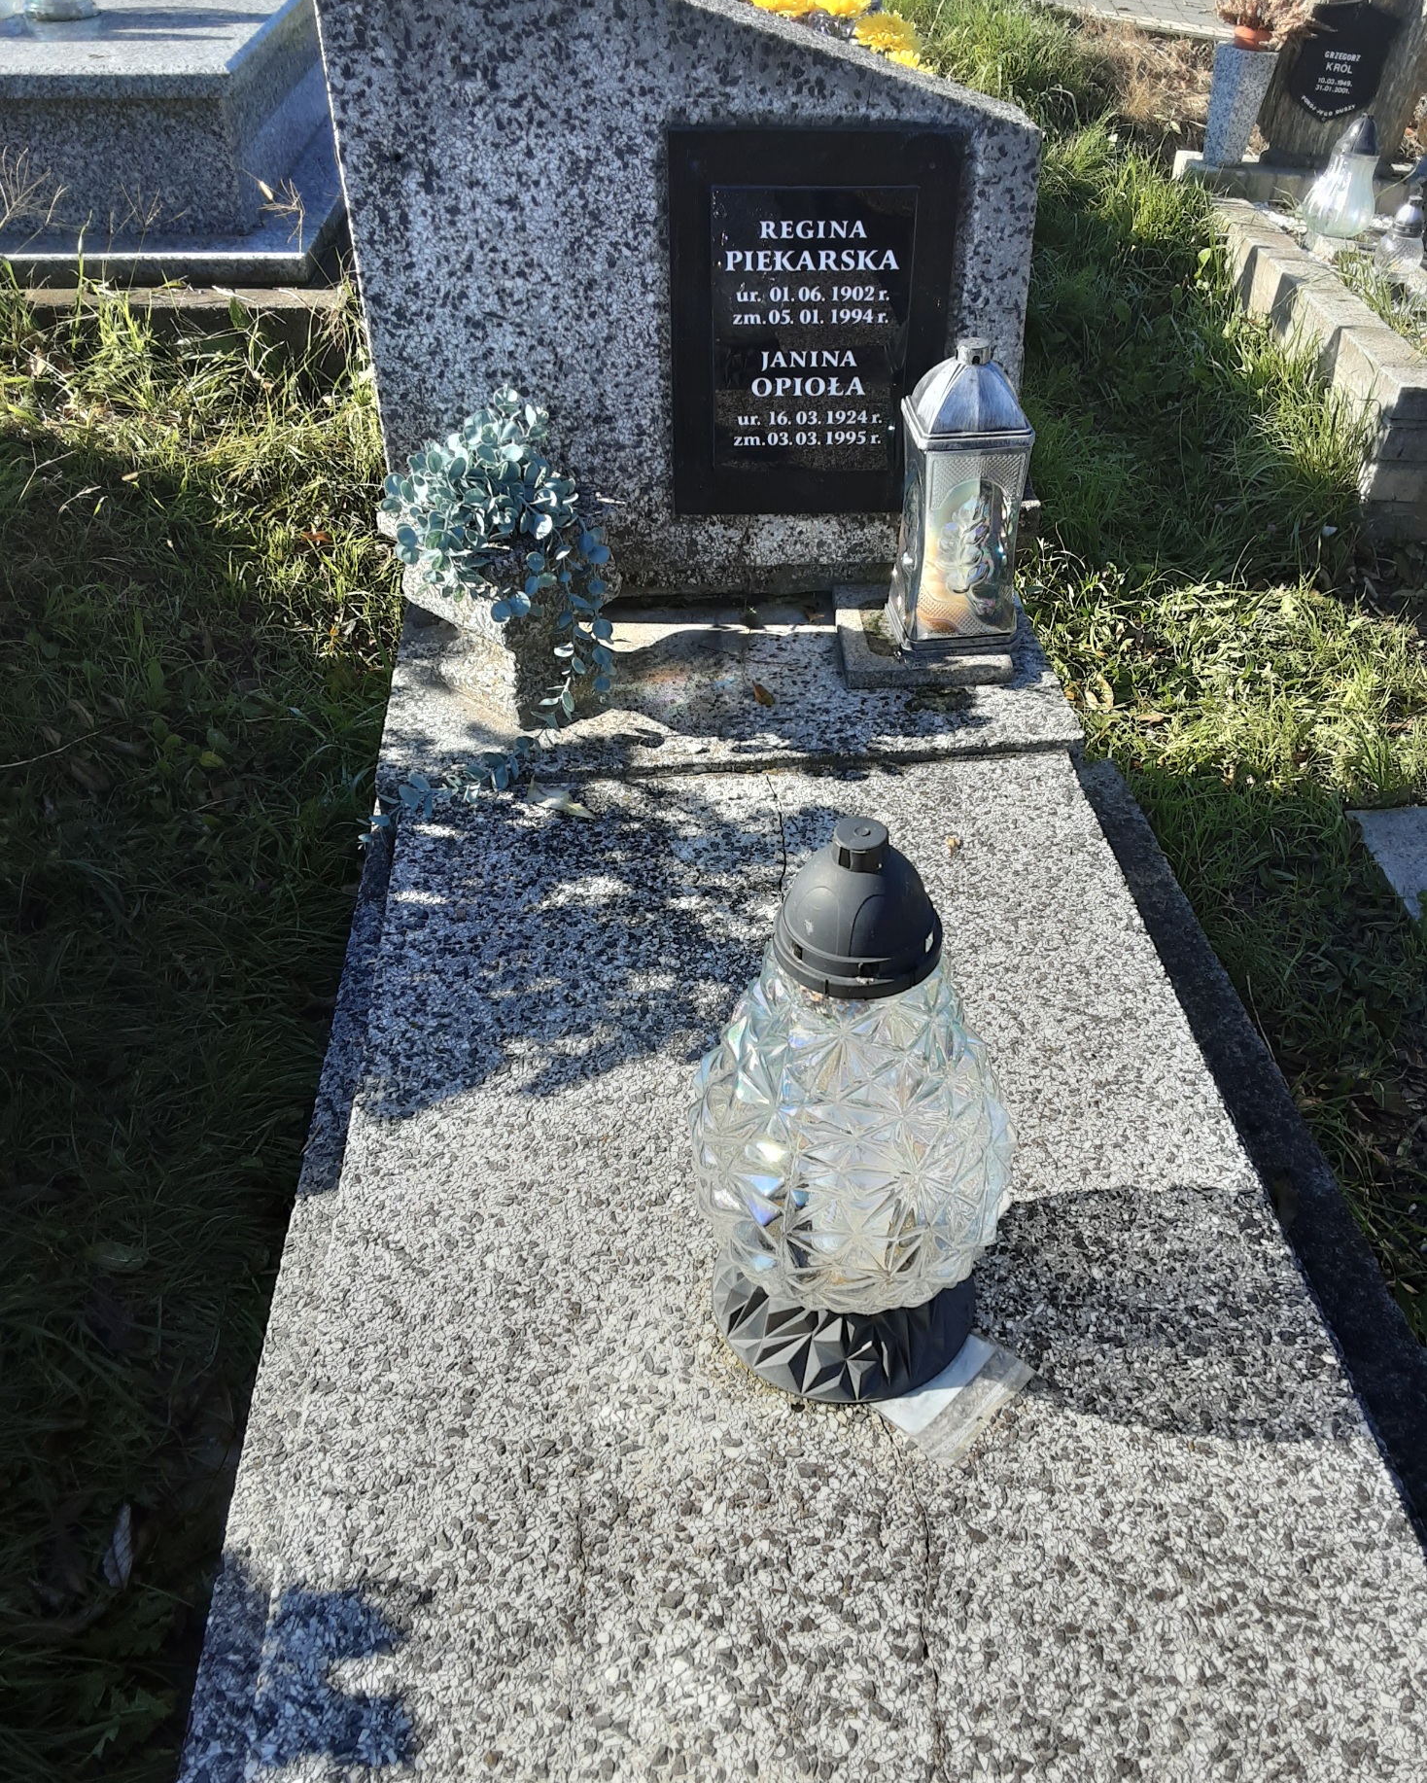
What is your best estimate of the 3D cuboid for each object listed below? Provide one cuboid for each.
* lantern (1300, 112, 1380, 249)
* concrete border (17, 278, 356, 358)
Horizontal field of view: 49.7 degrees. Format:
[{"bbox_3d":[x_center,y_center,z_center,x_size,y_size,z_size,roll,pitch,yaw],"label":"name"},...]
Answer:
[{"bbox_3d":[1.467,-1.658,3.565,0.156,0.256,0.156,-2,36,-2],"label":"lantern"},{"bbox_3d":[-1.216,-1.284,3.509,0.860,0.127,0.147,-2,36,-2],"label":"concrete border"}]

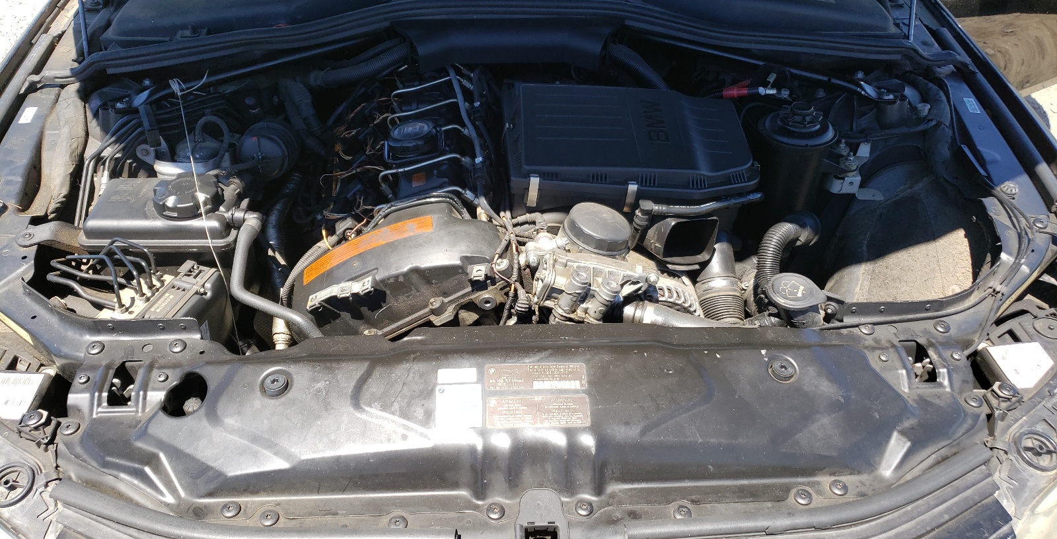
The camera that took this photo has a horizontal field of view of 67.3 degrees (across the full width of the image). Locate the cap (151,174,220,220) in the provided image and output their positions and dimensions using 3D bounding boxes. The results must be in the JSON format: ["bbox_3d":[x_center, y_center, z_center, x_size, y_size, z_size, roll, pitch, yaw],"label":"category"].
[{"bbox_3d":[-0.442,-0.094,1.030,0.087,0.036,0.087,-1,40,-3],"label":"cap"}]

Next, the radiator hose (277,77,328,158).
[{"bbox_3d":[-0.400,-0.264,1.404,0.080,0.120,0.080,-1,40,-2],"label":"radiator hose"}]

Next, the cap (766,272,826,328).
[{"bbox_3d":[0.342,0.040,1.015,0.074,0.040,0.066,-1,40,-3],"label":"cap"}]

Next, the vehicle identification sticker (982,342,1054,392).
[{"bbox_3d":[0.616,0.120,0.986,0.071,0.002,0.069,-4,40,-6],"label":"vehicle identification sticker"}]

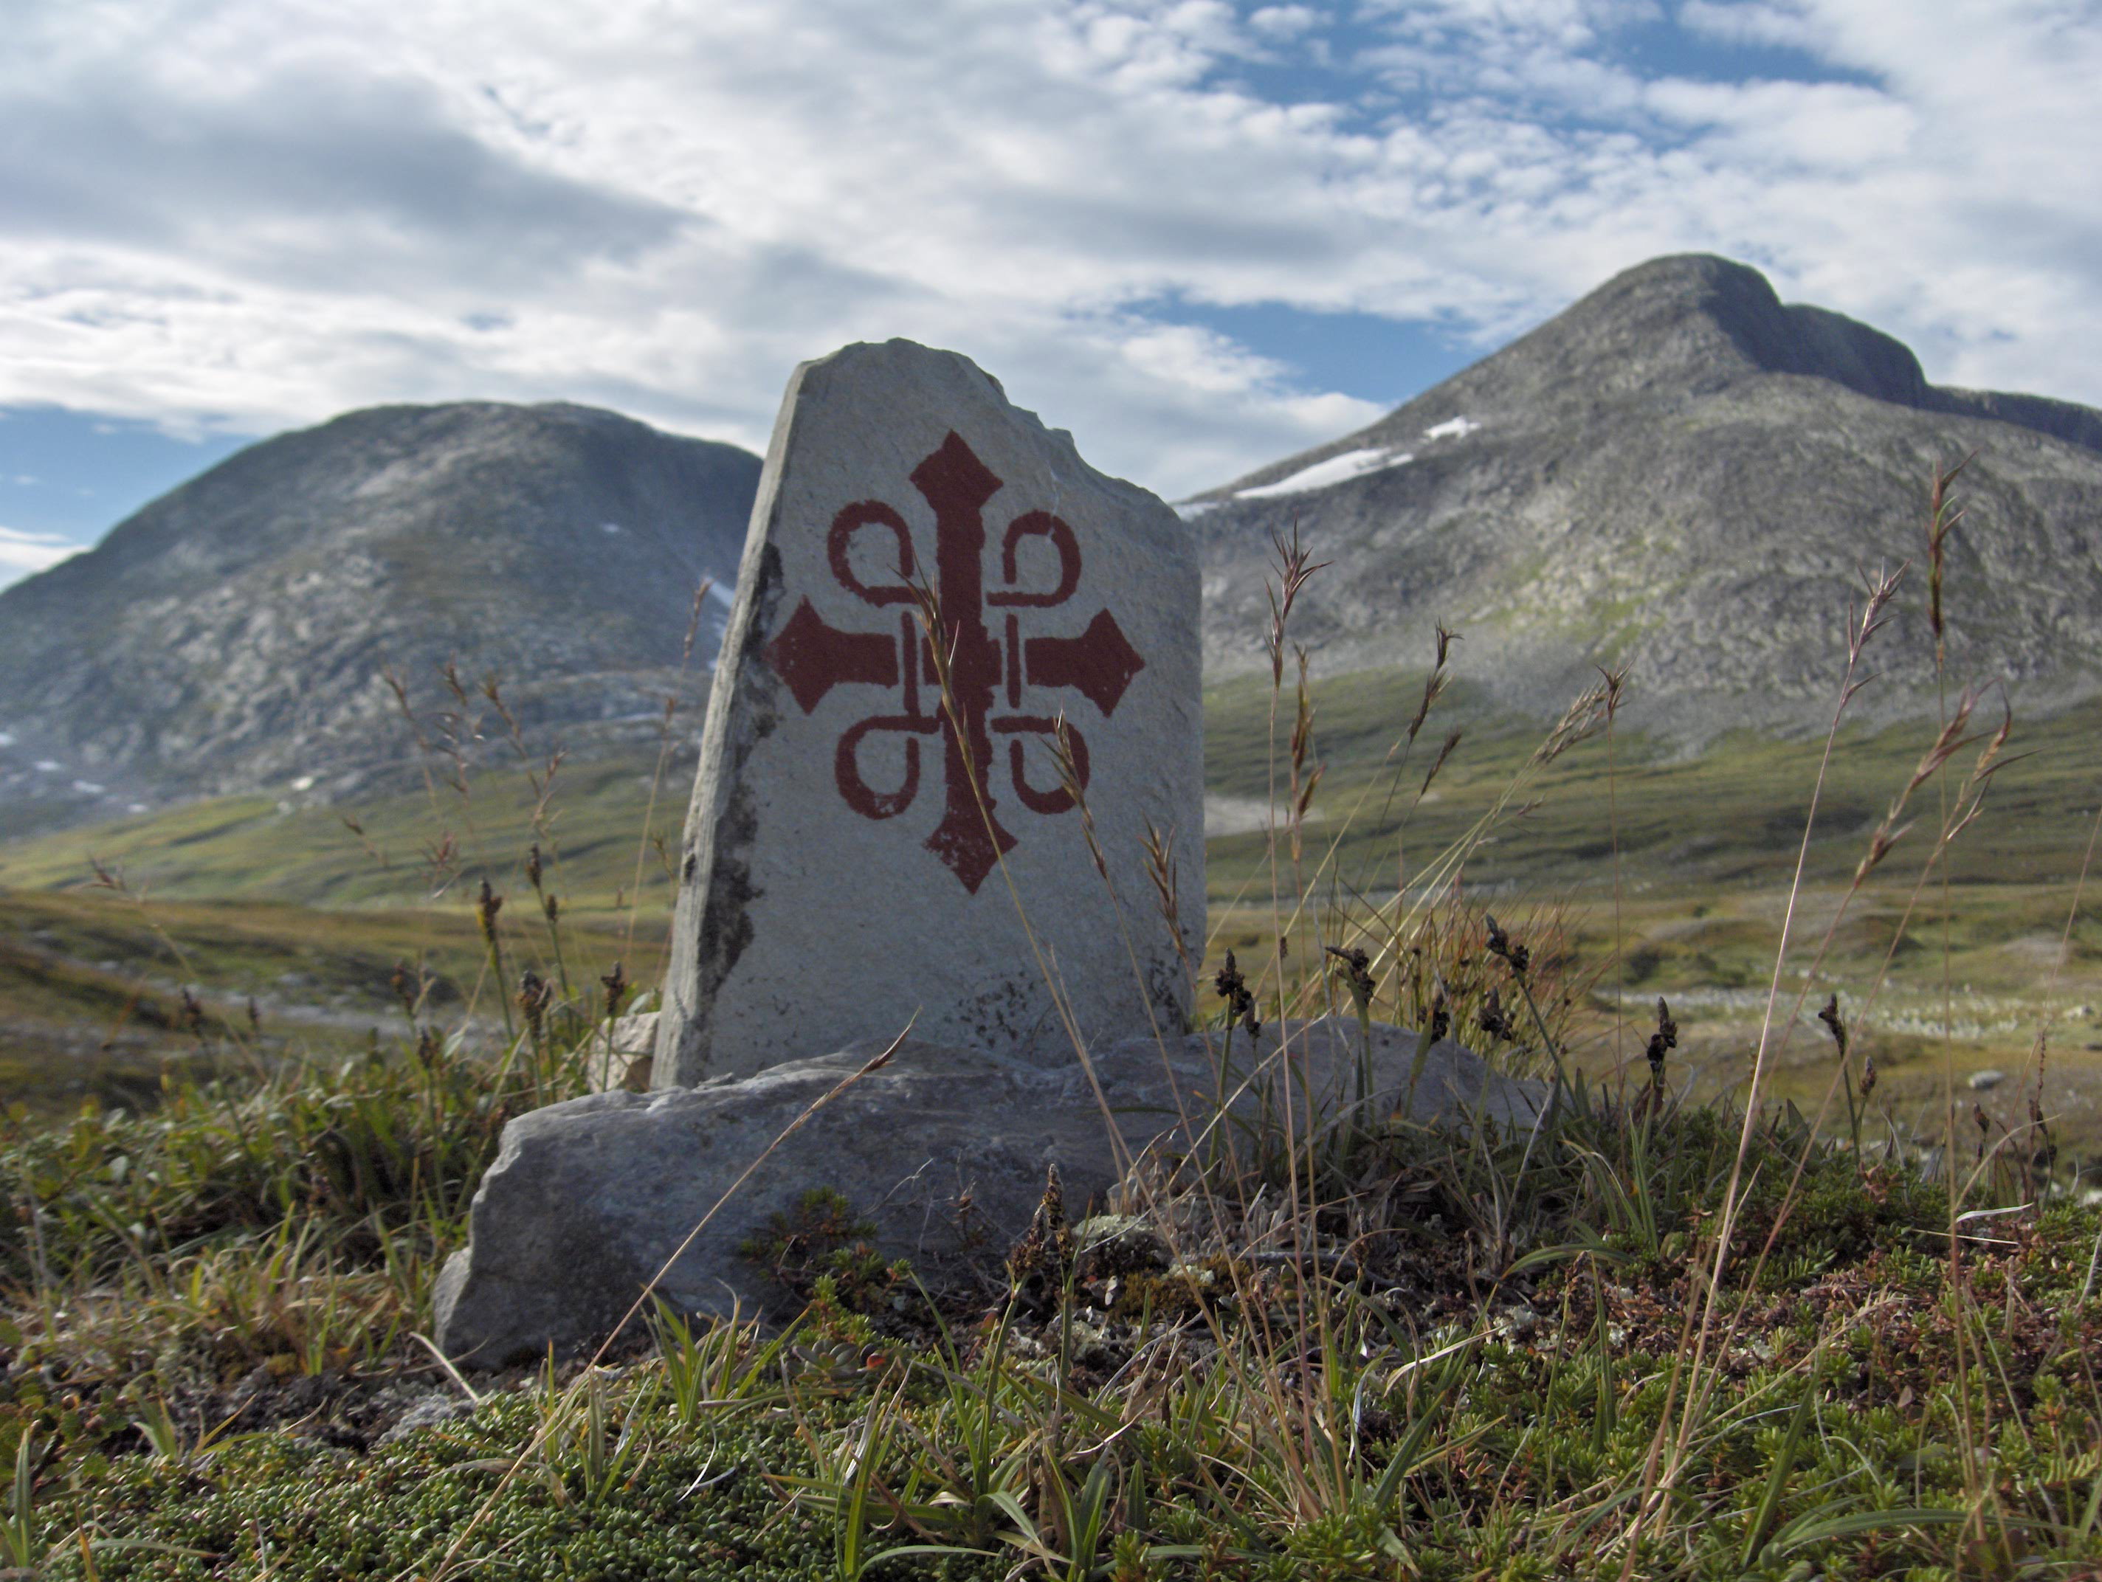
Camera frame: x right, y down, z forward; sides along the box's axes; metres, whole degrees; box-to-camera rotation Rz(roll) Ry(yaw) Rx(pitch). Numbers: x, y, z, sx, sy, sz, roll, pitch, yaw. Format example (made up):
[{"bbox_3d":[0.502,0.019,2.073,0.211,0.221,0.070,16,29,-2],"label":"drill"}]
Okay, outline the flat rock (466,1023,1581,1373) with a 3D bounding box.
[{"bbox_3d":[-0.020,0.190,1.250,0.570,0.125,0.250,0,-1,-30],"label":"flat rock"}]

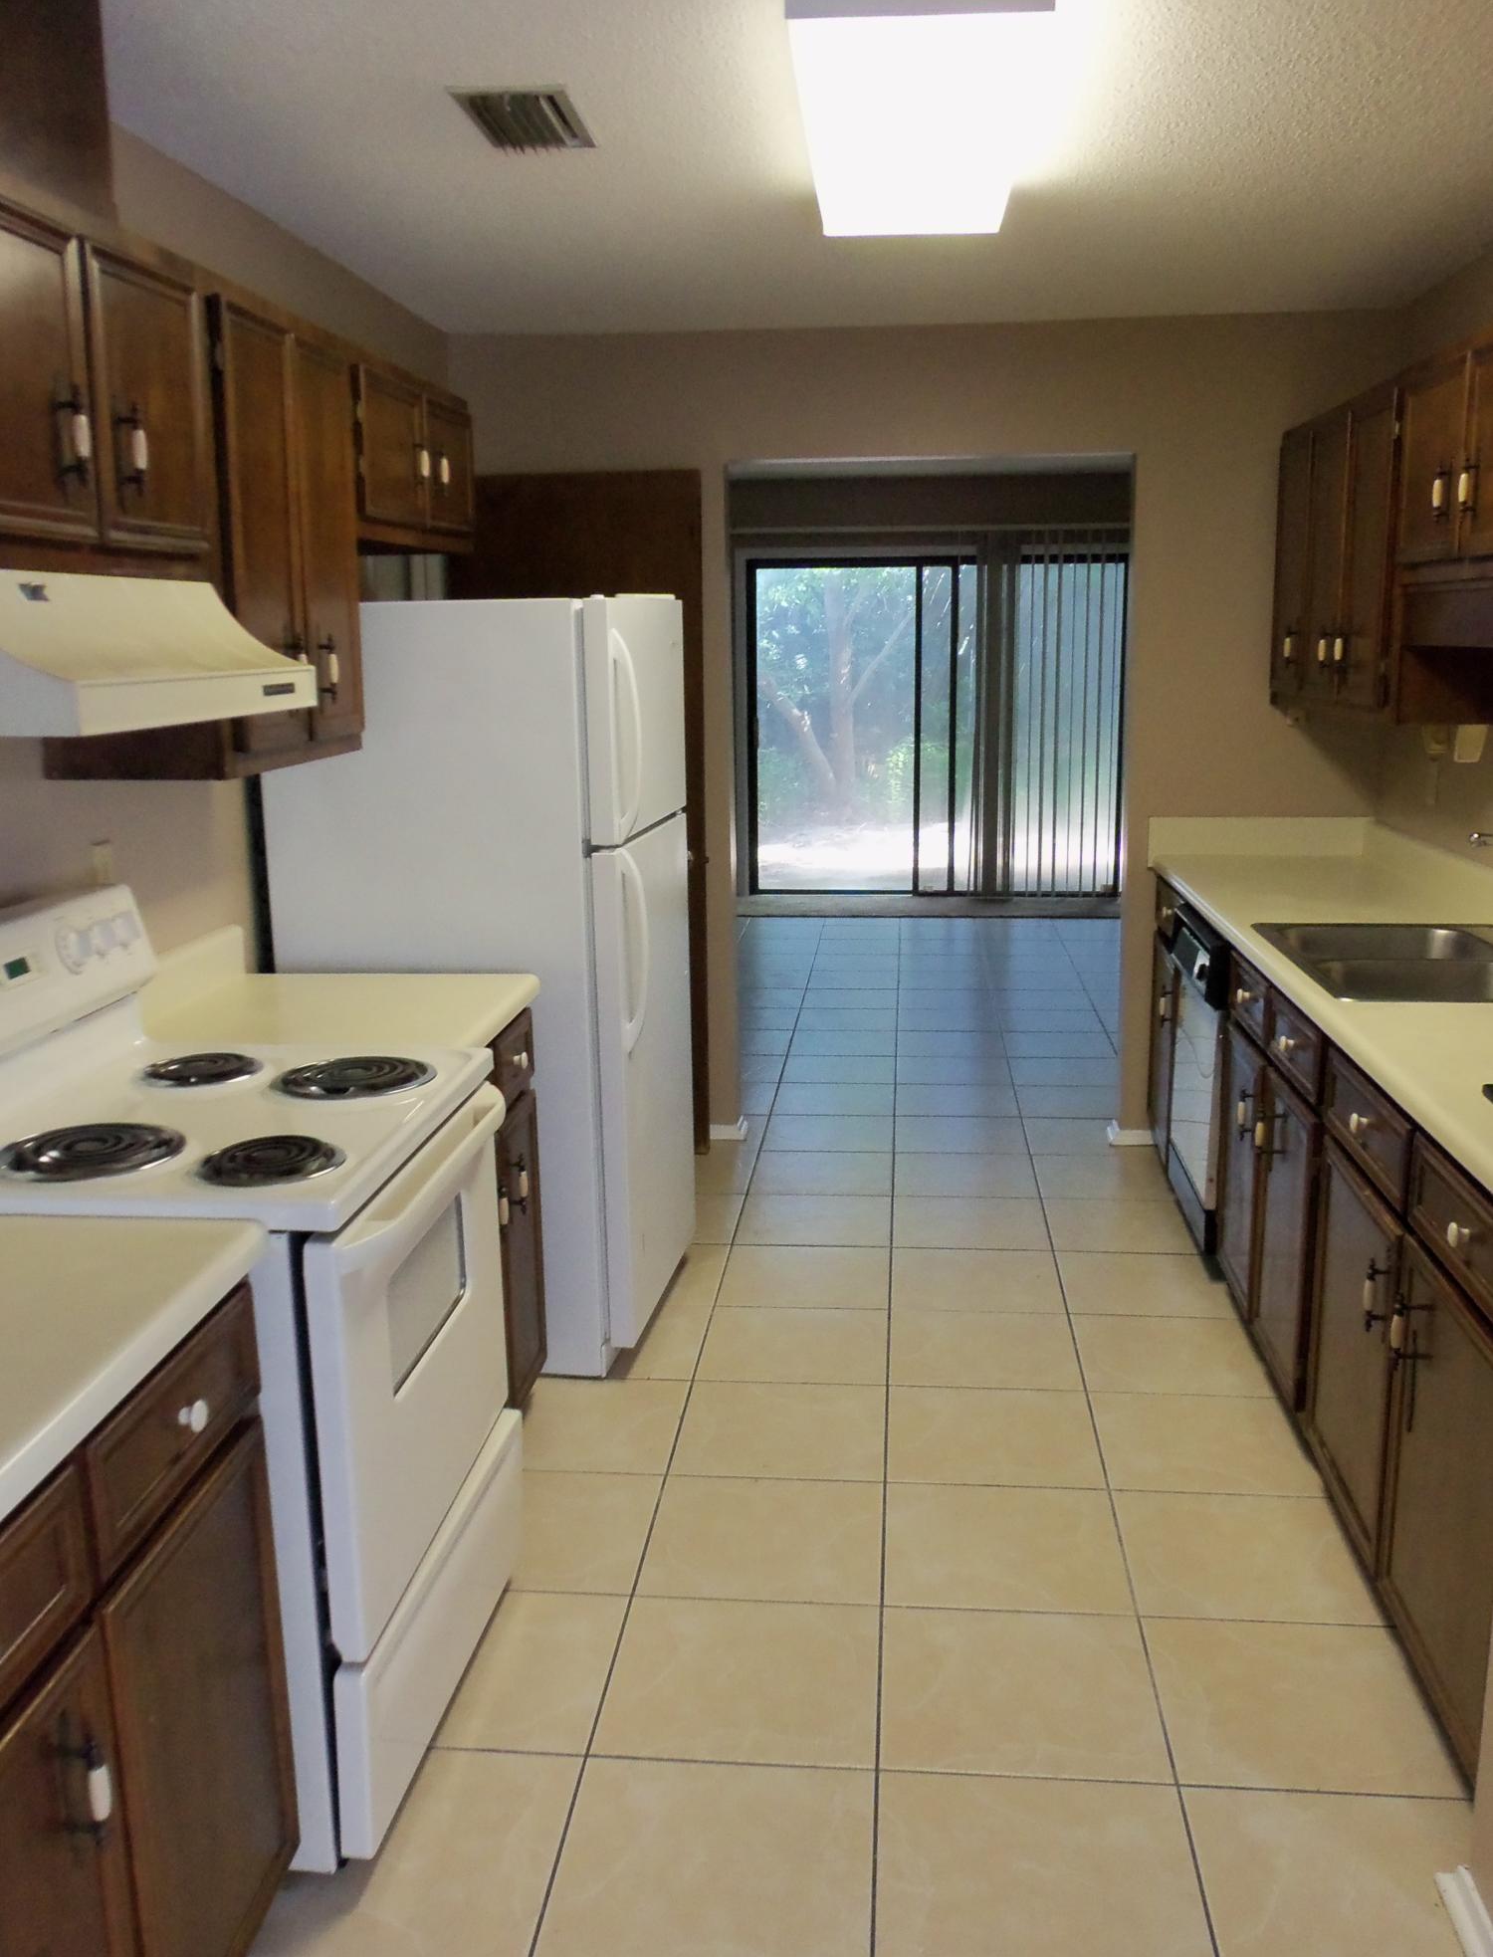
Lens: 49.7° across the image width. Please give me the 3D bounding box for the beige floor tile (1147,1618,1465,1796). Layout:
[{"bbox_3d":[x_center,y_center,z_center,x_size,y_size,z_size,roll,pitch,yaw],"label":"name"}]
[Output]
[{"bbox_3d":[0.830,1.096,2.429,0.410,0.012,0.396,0,12,6],"label":"beige floor tile"}]

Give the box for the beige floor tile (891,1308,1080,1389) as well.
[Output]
[{"bbox_3d":[0.528,0.834,3.596,0.412,0.012,0.393,0,12,6],"label":"beige floor tile"}]

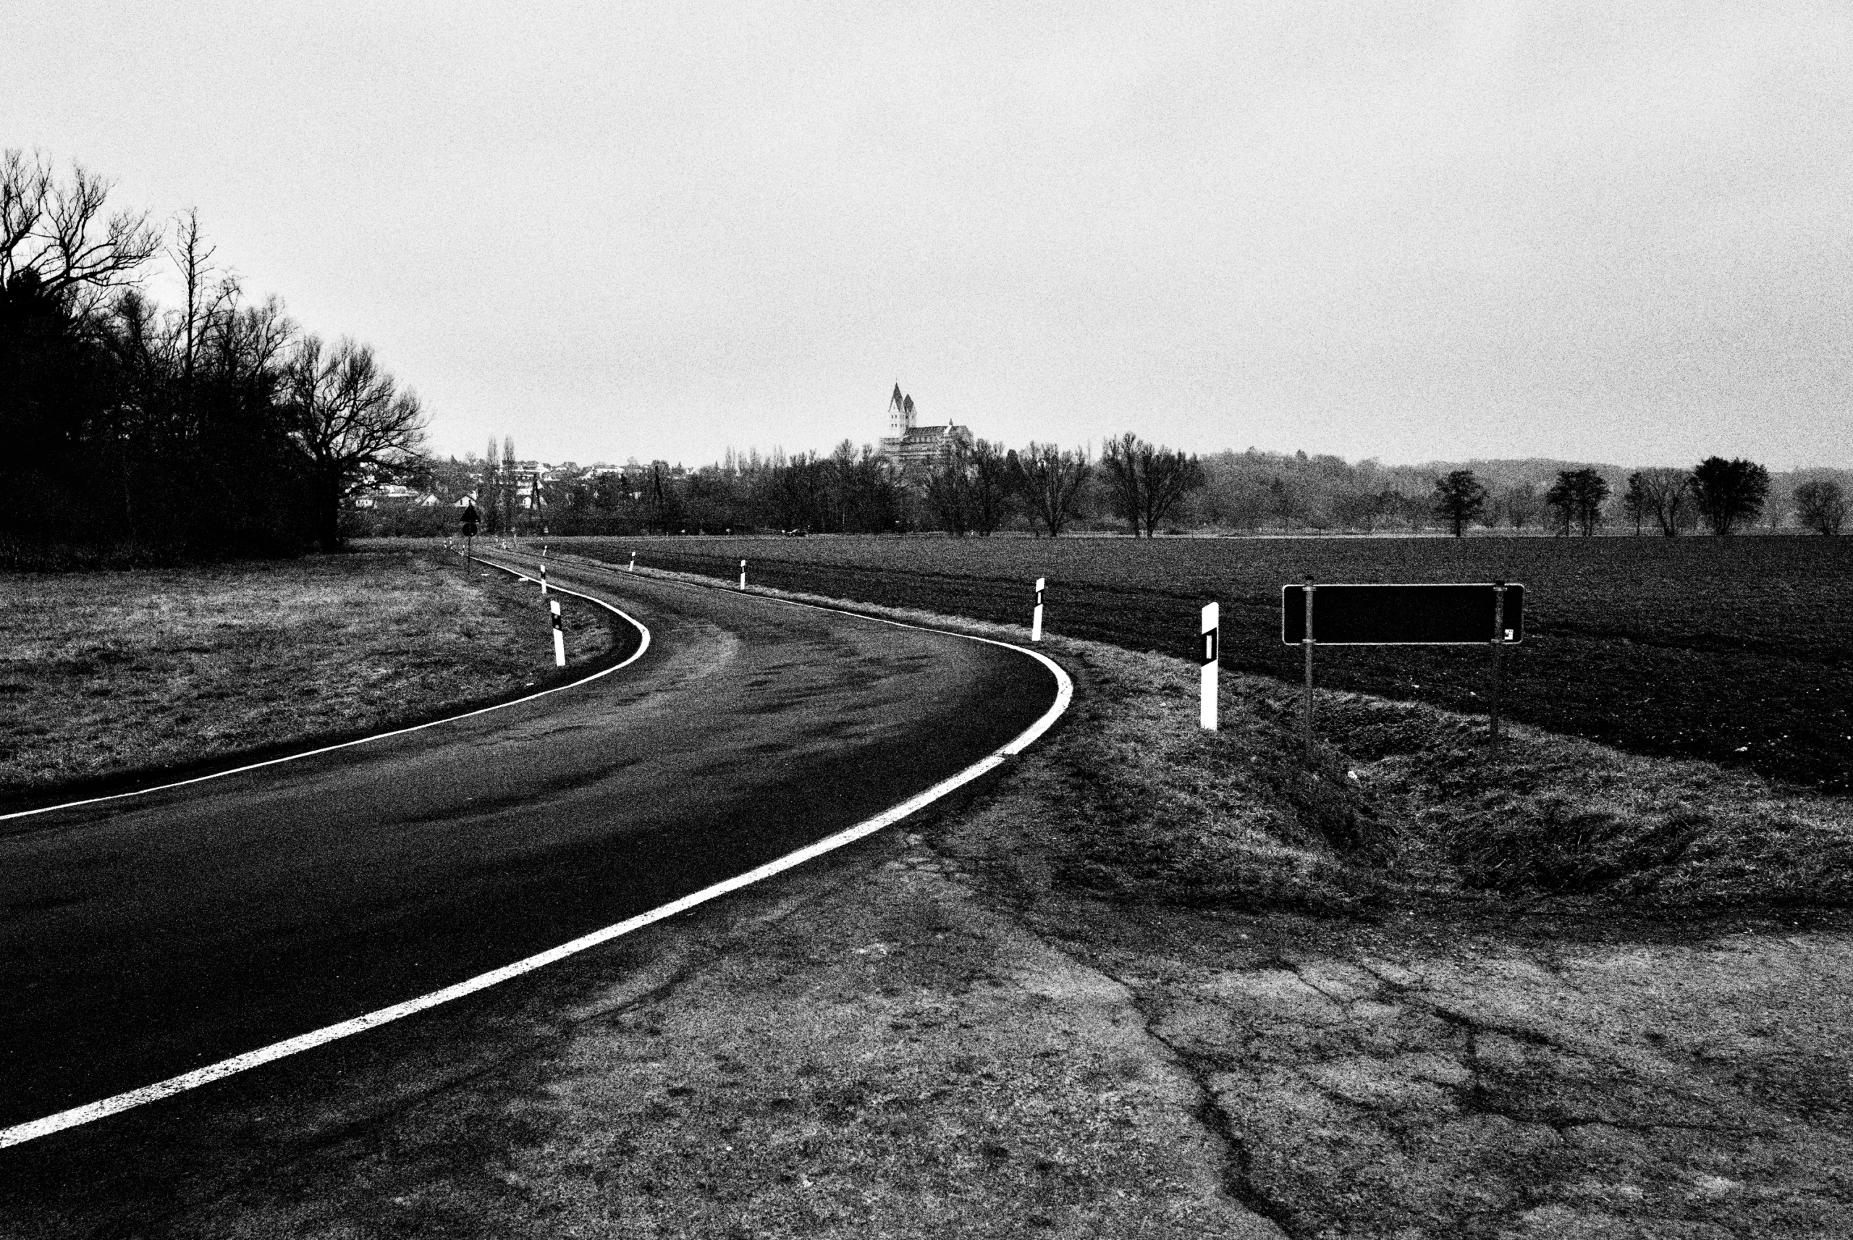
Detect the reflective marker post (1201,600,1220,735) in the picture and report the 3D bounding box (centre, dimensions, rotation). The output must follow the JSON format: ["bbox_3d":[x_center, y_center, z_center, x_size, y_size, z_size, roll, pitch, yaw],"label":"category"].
[{"bbox_3d":[2.202,0.362,11.200,0.120,1.000,0.100,2,4,25],"label":"reflective marker post"}]

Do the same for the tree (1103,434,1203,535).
[{"bbox_3d":[39.255,-23.597,250.000,17.518,18.325,16.642,1,4,9],"label":"tree"}]

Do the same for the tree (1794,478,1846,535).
[{"bbox_3d":[179.522,-22.713,290.000,10.443,11.357,9.920,2,4,32],"label":"tree"}]

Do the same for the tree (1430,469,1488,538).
[{"bbox_3d":[97.843,-21.420,265.000,10.574,12.772,10.045,1,4,20],"label":"tree"}]

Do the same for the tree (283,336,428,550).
[{"bbox_3d":[-46.705,-14.515,118.000,11.484,17.536,10.910,-1,4,-22],"label":"tree"}]

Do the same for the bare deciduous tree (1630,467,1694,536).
[{"bbox_3d":[140.300,-22.643,275.000,11.776,12.978,11.187,2,4,27],"label":"bare deciduous tree"}]

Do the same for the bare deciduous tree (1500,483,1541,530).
[{"bbox_3d":[135.914,-26.012,330.000,8.992,11.266,8.543,1,4,22],"label":"bare deciduous tree"}]

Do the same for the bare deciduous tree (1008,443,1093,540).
[{"bbox_3d":[22.344,-23.677,262.000,14.534,17.100,13.807,0,4,5],"label":"bare deciduous tree"}]

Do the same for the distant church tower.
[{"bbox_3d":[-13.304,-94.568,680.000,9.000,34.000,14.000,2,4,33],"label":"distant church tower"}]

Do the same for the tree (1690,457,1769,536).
[{"bbox_3d":[150.346,-23.180,270.000,14.452,14.640,13.730,2,4,29],"label":"tree"}]

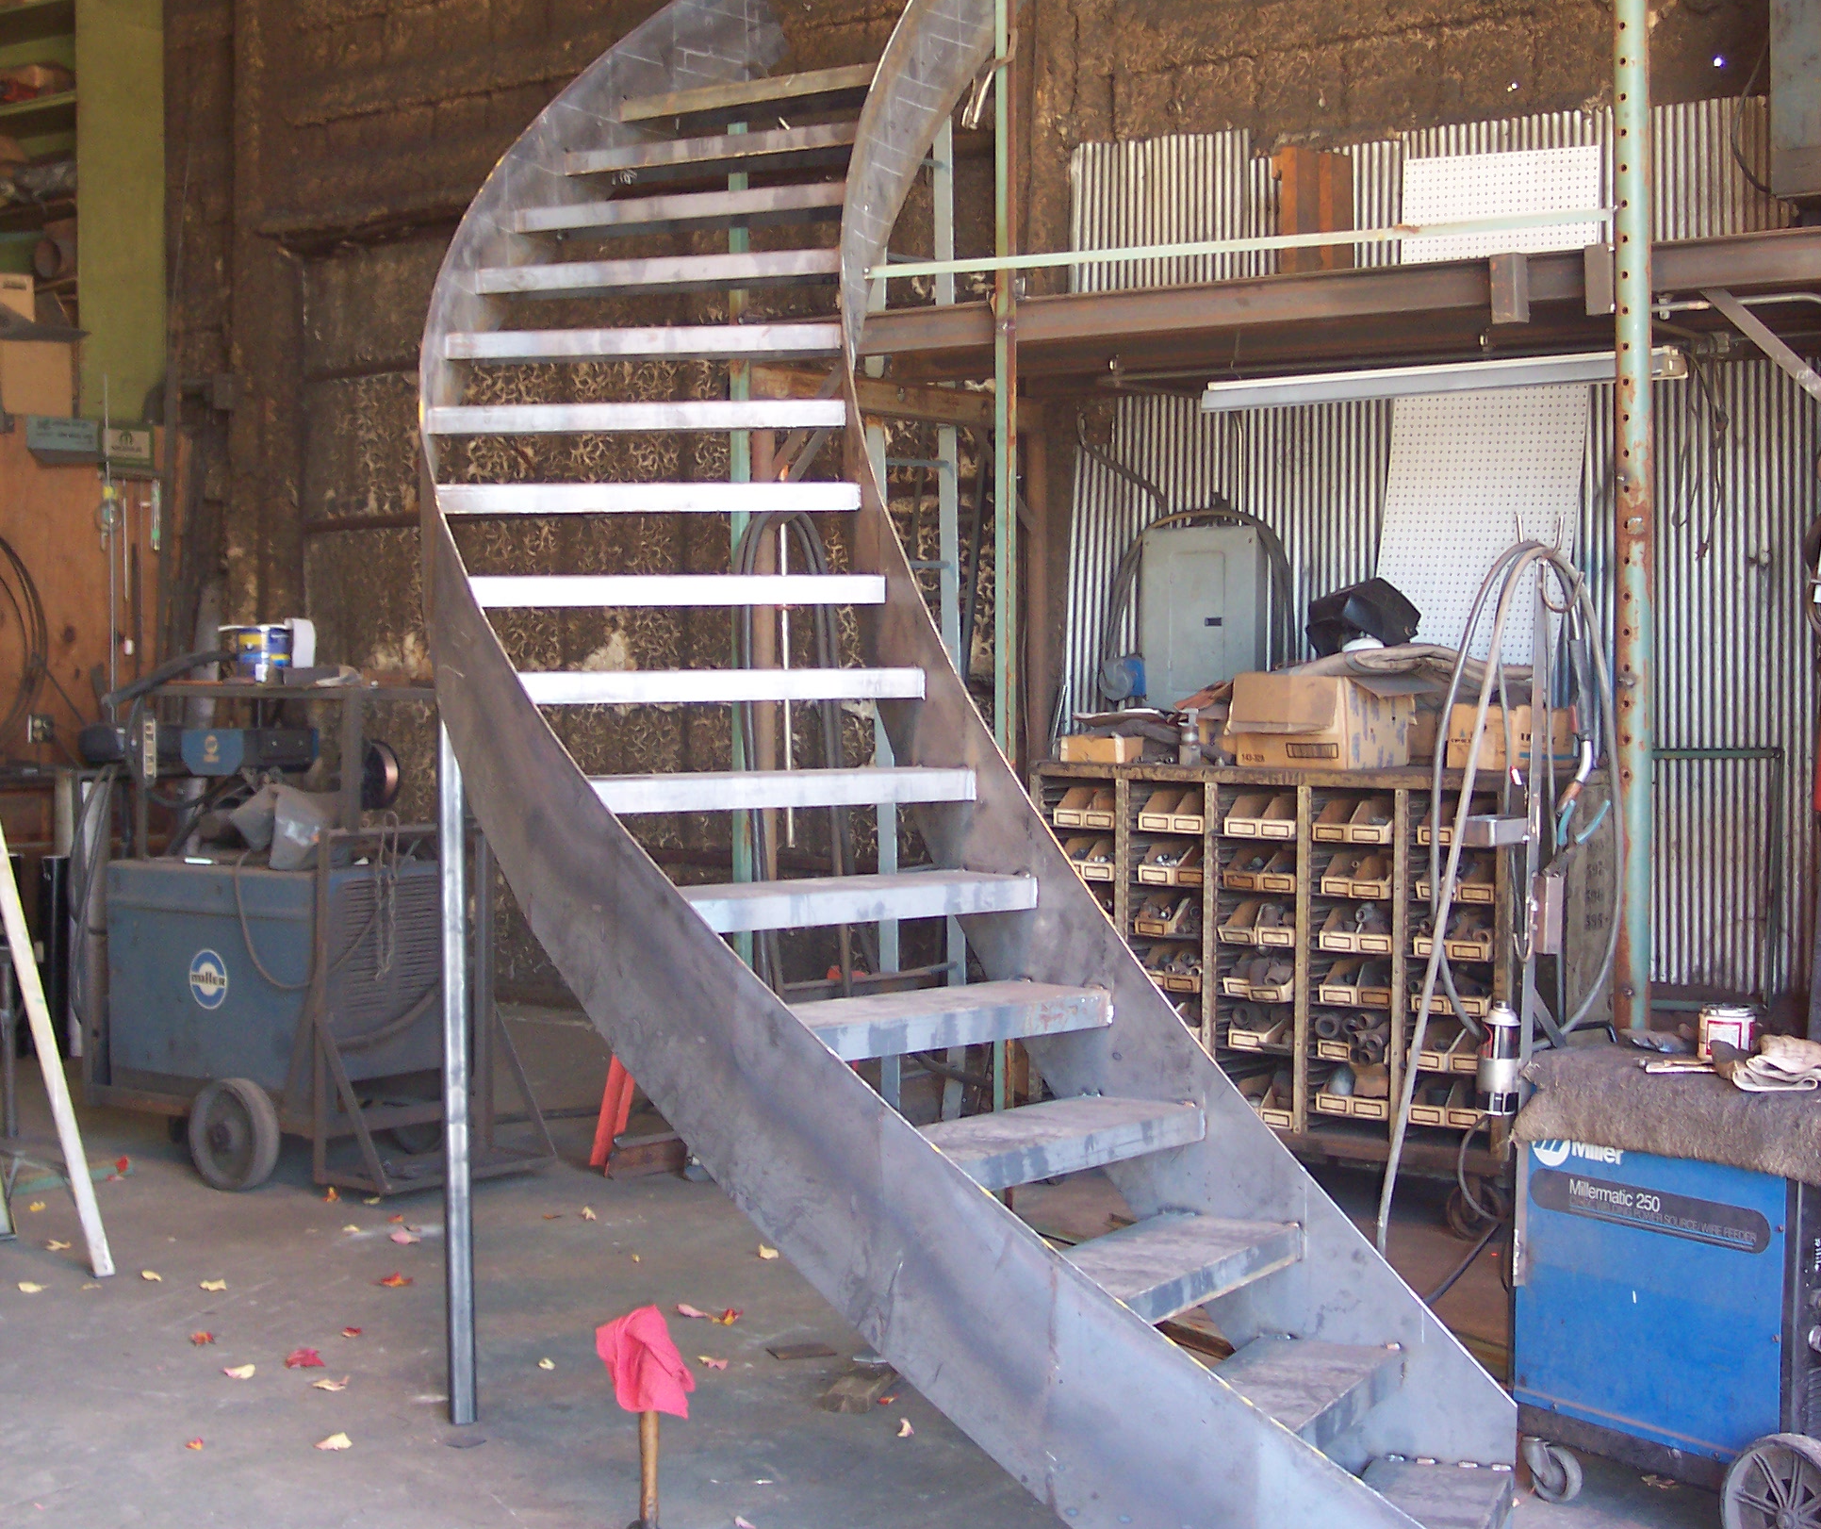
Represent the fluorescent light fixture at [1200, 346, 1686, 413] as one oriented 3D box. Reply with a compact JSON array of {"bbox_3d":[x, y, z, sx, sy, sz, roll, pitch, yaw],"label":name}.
[{"bbox_3d":[1.370,-0.993,6.990,1.240,0.085,0.160,0,1,28],"label":"fluorescent light fixture"}]

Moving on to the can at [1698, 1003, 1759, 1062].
[{"bbox_3d":[1.456,0.477,4.750,0.102,0.097,0.102,0,1,0],"label":"can"}]

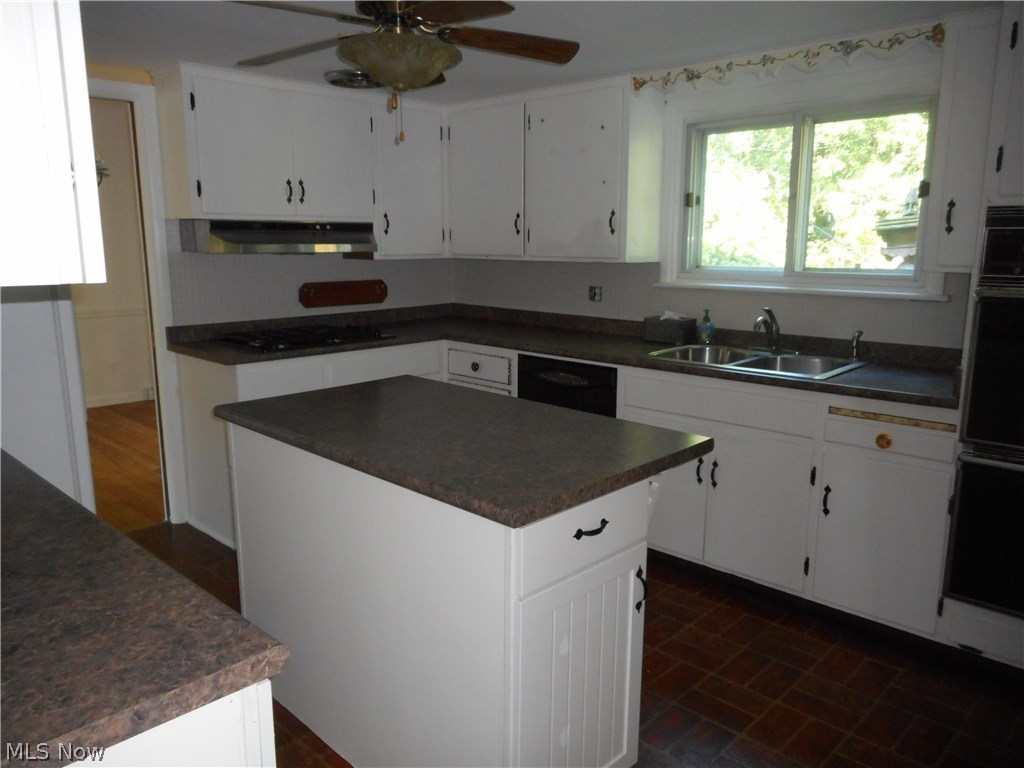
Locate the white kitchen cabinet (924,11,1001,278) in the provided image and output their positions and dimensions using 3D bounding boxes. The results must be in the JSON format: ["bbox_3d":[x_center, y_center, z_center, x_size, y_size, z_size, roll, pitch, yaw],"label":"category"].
[{"bbox_3d":[1.689,-0.844,2.661,0.233,0.860,0.307,10,15,42],"label":"white kitchen cabinet"}]

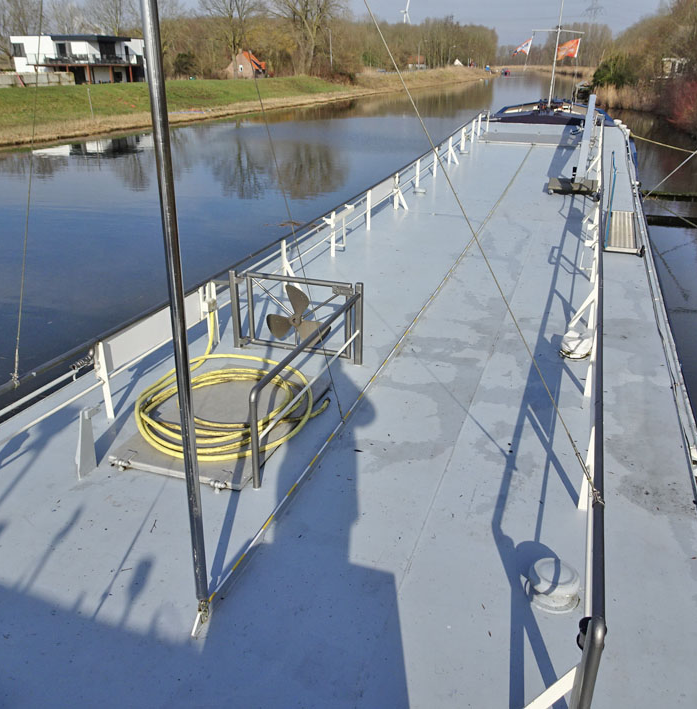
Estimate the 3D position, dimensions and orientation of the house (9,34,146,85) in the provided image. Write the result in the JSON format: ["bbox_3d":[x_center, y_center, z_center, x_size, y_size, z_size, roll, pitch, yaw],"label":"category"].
[{"bbox_3d":[-32.820,-36.071,80.807,12.658,5.457,9.545,8,25,18],"label":"house"}]

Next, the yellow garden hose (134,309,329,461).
[{"bbox_3d":[-0.951,0.222,5.256,1.500,0.360,1.930,8,25,18],"label":"yellow garden hose"}]

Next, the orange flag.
[{"bbox_3d":[7.928,-10.991,23.615,0.950,0.750,0.180,7,25,15],"label":"orange flag"}]

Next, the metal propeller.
[{"bbox_3d":[-0.463,-0.346,5.894,0.630,0.570,0.180,8,25,18],"label":"metal propeller"}]

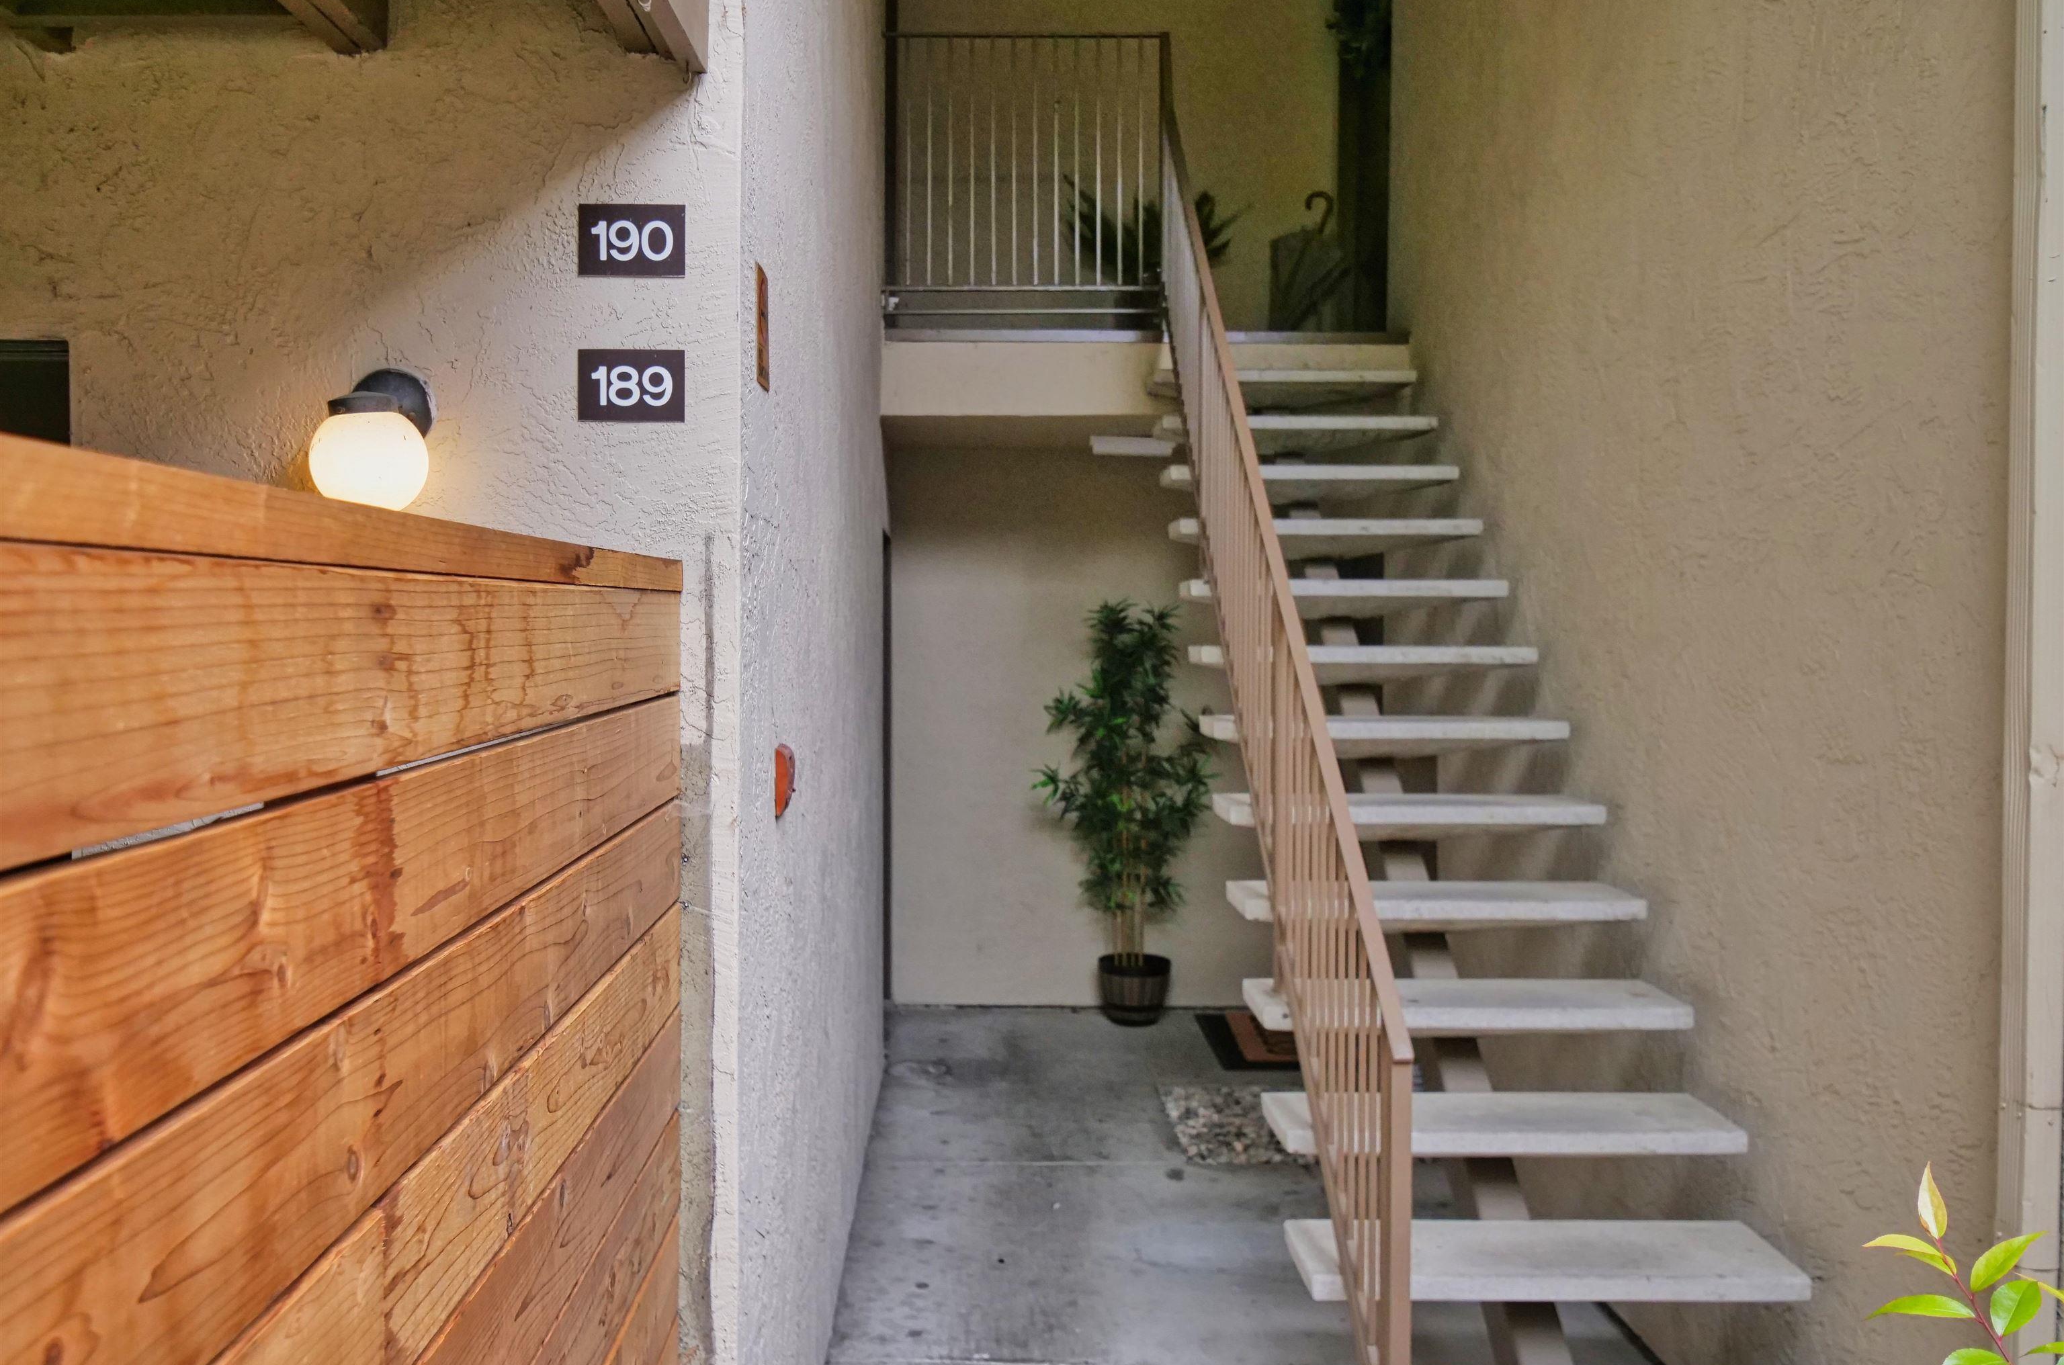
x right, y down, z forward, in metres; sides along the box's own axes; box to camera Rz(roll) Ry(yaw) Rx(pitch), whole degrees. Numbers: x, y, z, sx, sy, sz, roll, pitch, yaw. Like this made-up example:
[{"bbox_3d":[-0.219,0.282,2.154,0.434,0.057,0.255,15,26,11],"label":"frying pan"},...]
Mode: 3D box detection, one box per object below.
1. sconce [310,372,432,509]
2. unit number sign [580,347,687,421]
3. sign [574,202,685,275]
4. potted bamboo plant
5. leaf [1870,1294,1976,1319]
[{"bbox_3d":[-0.895,-0.329,2.271,0.155,0.215,0.178,0,2,-2],"label":"sconce"},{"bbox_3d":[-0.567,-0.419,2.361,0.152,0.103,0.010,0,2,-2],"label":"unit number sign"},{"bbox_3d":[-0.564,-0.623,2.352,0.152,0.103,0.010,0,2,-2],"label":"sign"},{"bbox_3d":[0.388,0.546,6.915,0.740,1.760,0.620,0,2,-2],"label":"potted bamboo plant"},{"bbox_3d":[0.720,0.505,1.350,0.083,0.014,0.036,0,2,0],"label":"leaf"}]

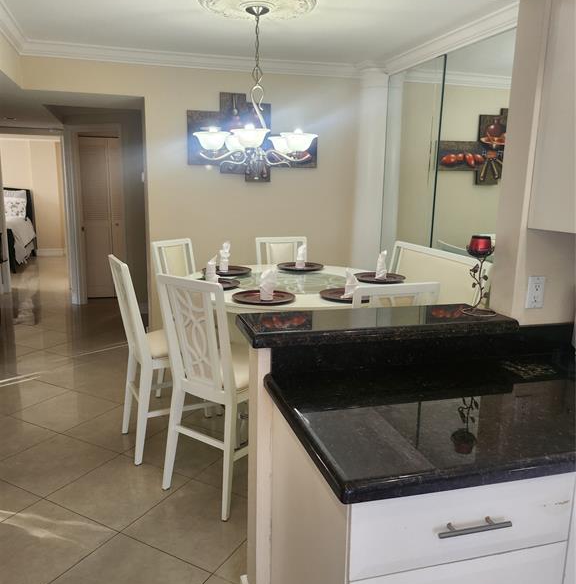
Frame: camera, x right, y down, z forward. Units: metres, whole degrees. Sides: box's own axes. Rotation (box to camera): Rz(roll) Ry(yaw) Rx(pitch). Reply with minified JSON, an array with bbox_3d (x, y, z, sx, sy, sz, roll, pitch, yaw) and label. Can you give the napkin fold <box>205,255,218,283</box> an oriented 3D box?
[{"bbox_3d":[-0.441,-0.141,3.107,0.070,0.172,0.073,-2,12,-15],"label":"napkin fold"}]

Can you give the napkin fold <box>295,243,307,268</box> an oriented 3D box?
[{"bbox_3d":[0.089,-0.273,3.925,0.075,0.170,0.075,-2,12,-15],"label":"napkin fold"}]

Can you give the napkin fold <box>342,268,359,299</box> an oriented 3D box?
[{"bbox_3d":[0.329,-0.052,2.775,0.088,0.160,0.075,-5,13,-30],"label":"napkin fold"}]

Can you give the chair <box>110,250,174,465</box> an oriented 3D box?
[{"bbox_3d":[-0.677,0.349,3.098,0.575,1.095,0.445,-5,13,-28],"label":"chair"}]

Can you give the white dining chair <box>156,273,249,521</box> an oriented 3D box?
[{"bbox_3d":[-0.291,0.444,2.651,0.445,1.095,0.575,9,14,35],"label":"white dining chair"}]

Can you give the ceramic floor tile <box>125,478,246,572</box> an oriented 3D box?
[{"bbox_3d":[-0.398,1.049,2.453,0.505,0.010,0.505,7,13,28],"label":"ceramic floor tile"}]

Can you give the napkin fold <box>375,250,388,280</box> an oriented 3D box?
[{"bbox_3d":[0.594,-0.170,3.336,0.068,0.182,0.072,-1,11,-10],"label":"napkin fold"}]

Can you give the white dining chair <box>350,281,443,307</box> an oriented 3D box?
[{"bbox_3d":[0.370,0.446,2.638,0.450,1.085,0.570,-3,12,-20],"label":"white dining chair"}]

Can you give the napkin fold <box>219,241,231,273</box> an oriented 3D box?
[{"bbox_3d":[-0.416,-0.233,3.500,0.070,0.198,0.073,8,13,29],"label":"napkin fold"}]

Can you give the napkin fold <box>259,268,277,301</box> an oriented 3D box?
[{"bbox_3d":[-0.102,-0.043,2.684,0.076,0.160,0.072,4,12,15],"label":"napkin fold"}]

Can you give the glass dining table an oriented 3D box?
[{"bbox_3d":[0.013,0.384,3.447,1.450,0.915,1.450,-2,12,-15],"label":"glass dining table"}]

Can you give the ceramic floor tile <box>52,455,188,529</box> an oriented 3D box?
[{"bbox_3d":[-0.827,0.978,2.641,0.495,0.010,0.495,7,13,28],"label":"ceramic floor tile"}]

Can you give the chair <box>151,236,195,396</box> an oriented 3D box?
[{"bbox_3d":[-0.614,0.212,3.788,0.575,1.095,0.445,9,14,34],"label":"chair"}]

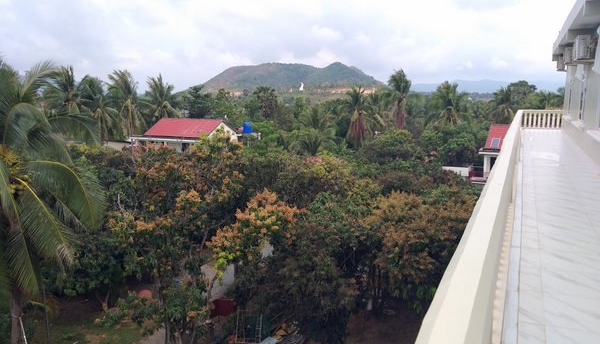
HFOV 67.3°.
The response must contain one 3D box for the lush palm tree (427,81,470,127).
[{"bbox_3d":[20.767,-7.281,63.704,6.100,10.809,6.100,0,10,0],"label":"lush palm tree"}]

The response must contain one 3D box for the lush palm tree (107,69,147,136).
[{"bbox_3d":[-25.021,-8.480,65.523,5.900,12.538,5.900,0,10,0],"label":"lush palm tree"}]

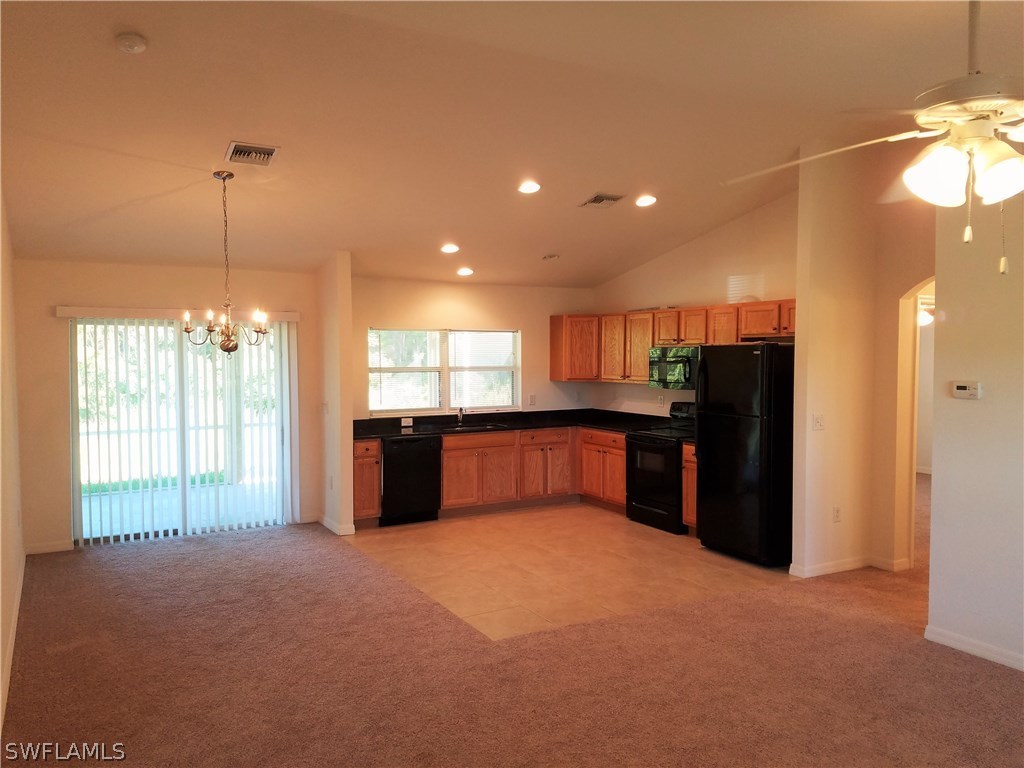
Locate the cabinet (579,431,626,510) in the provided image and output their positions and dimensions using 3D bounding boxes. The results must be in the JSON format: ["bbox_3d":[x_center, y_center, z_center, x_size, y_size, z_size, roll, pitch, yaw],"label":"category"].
[{"bbox_3d":[1.224,0.877,8.386,0.620,0.776,0.897,-1,3,-29],"label":"cabinet"}]

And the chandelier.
[{"bbox_3d":[-1.948,-0.812,5.230,0.570,1.230,0.570,-1,3,-29],"label":"chandelier"}]

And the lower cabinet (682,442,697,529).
[{"bbox_3d":[1.958,0.938,7.147,0.627,0.785,0.390,-2,3,-31],"label":"lower cabinet"}]

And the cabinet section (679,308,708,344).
[{"bbox_3d":[1.864,-0.544,7.441,0.330,0.378,0.382,-2,3,-30],"label":"cabinet section"}]

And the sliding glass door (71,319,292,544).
[{"bbox_3d":[-2.929,0.399,7.020,1.880,1.960,0.085,-2,3,-31],"label":"sliding glass door"}]

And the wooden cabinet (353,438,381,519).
[{"bbox_3d":[-1.521,0.911,7.581,0.290,0.785,0.639,-2,3,-31],"label":"wooden cabinet"}]

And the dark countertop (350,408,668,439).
[{"bbox_3d":[-0.055,0.438,7.995,3.232,0.140,1.542,-1,3,-29],"label":"dark countertop"}]

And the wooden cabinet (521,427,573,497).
[{"bbox_3d":[0.253,0.868,8.703,0.720,0.776,0.620,-1,3,-29],"label":"wooden cabinet"}]

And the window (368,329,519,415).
[{"bbox_3d":[-0.707,-0.132,8.436,1.810,0.890,0.050,-2,3,-31],"label":"window"}]

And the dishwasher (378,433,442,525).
[{"bbox_3d":[-1.118,0.951,7.787,0.610,0.865,0.619,-2,3,-31],"label":"dishwasher"}]

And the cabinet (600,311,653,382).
[{"bbox_3d":[1.362,-0.392,8.389,0.325,0.748,0.845,-2,3,-31],"label":"cabinet"}]

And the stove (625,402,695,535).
[{"bbox_3d":[1.623,0.806,7.643,0.652,1.165,0.765,-2,3,-31],"label":"stove"}]

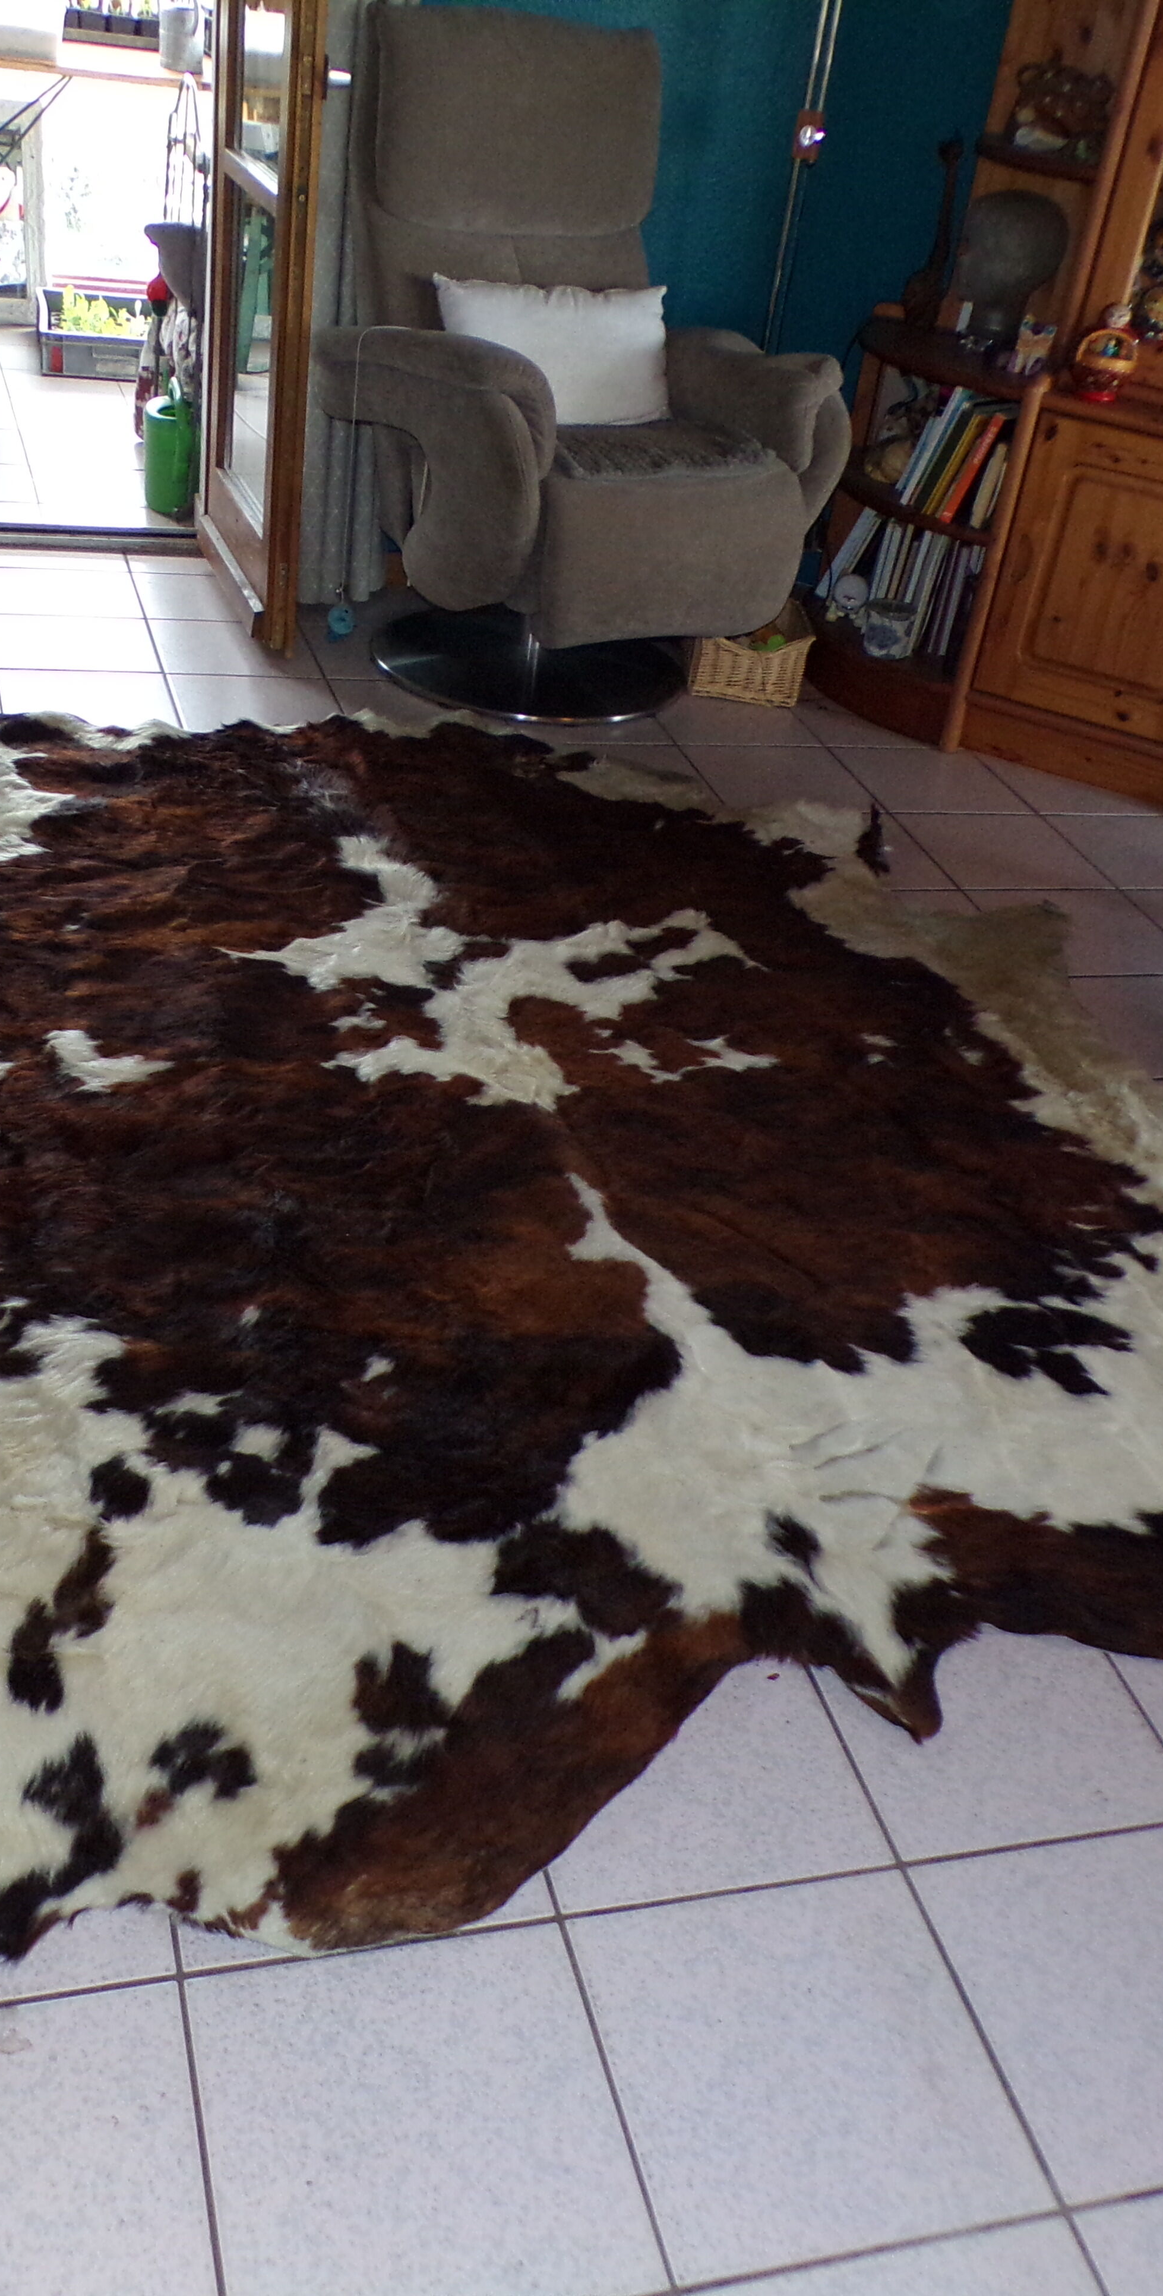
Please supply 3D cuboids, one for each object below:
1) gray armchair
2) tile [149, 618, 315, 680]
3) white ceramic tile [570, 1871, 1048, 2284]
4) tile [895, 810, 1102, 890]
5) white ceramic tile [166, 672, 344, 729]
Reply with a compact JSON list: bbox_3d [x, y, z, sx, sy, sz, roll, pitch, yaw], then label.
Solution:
[{"bbox_3d":[-0.034,-1.484,4.008,0.757,1.136,0.803,-17,40,-35],"label":"gray armchair"},{"bbox_3d":[-0.673,-0.964,4.118,0.300,0.010,0.306,-2,33,-17],"label":"tile"},{"bbox_3d":[0.167,0.702,1.626,0.300,0.010,0.306,-2,33,-17],"label":"white ceramic tile"},{"bbox_3d":[0.746,-0.518,3.763,0.303,0.012,0.310,-2,33,-17],"label":"tile"},{"bbox_3d":[-0.589,-0.799,3.874,0.300,0.010,0.307,-2,33,-17],"label":"white ceramic tile"}]

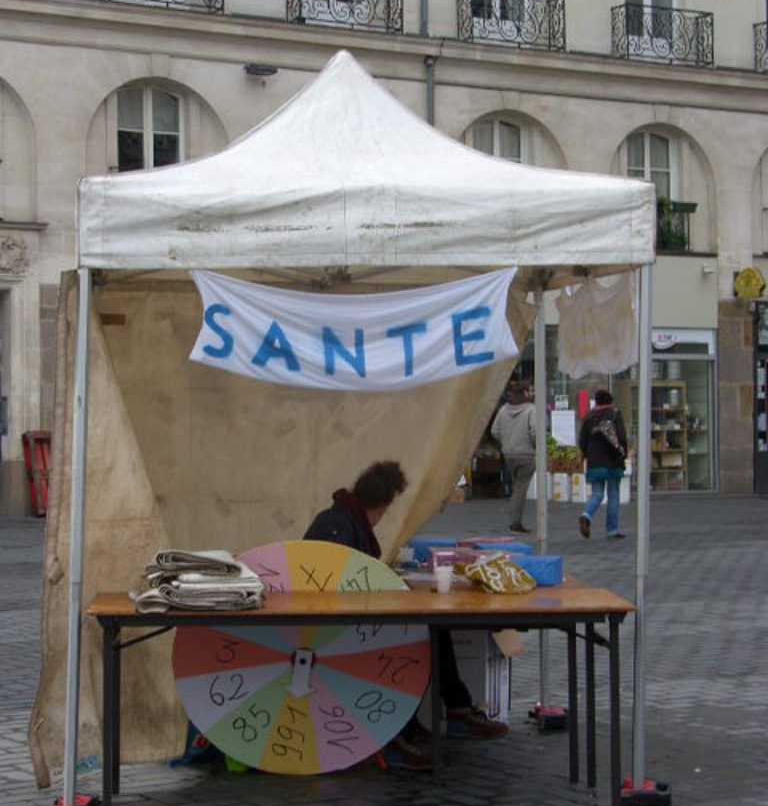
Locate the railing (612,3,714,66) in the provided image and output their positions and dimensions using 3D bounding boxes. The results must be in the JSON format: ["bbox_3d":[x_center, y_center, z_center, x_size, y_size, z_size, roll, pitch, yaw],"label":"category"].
[{"bbox_3d":[4.870,-6.351,36.123,1.882,0.945,0.442,0,-1,-32],"label":"railing"}]

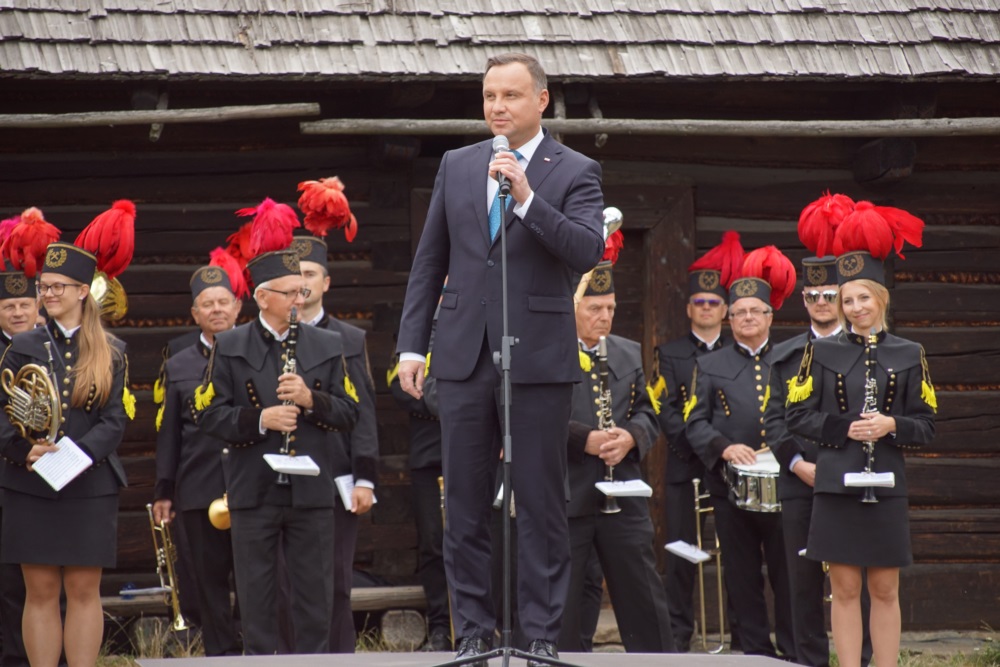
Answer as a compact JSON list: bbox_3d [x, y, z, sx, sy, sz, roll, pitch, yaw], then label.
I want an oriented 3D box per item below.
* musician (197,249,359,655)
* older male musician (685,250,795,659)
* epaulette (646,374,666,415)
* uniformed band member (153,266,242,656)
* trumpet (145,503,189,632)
[{"bbox_3d":[-0.828,0.581,18.700,0.600,1.782,0.420,0,-1,-10],"label":"musician"},{"bbox_3d":[1.102,0.617,22.000,0.580,1.771,0.420,0,-1,-13],"label":"older male musician"},{"bbox_3d":[0.585,0.229,18.800,0.060,0.140,0.090,0,-1,41],"label":"epaulette"},{"bbox_3d":[-1.134,0.608,20.000,0.530,1.752,0.360,0,-1,-3],"label":"uniformed band member"},{"bbox_3d":[-1.318,0.929,19.850,0.120,0.510,0.130,-14,0,0],"label":"trumpet"}]

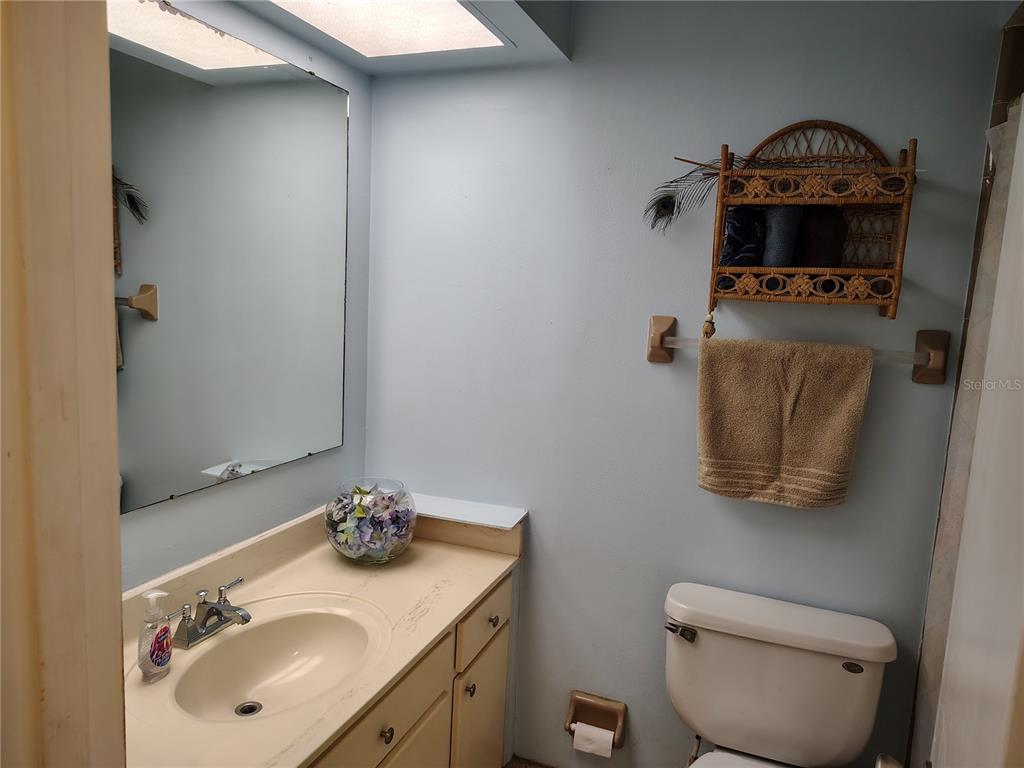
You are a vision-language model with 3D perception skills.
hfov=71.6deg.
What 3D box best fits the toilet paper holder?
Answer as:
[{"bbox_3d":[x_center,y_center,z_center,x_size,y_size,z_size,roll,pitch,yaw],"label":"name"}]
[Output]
[{"bbox_3d":[0.241,1.008,2.089,0.168,0.150,0.078,5,8,21],"label":"toilet paper holder"}]

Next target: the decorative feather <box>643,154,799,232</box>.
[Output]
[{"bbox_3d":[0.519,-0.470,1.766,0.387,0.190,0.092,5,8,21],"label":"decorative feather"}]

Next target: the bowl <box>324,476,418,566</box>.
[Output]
[{"bbox_3d":[-0.387,0.379,1.952,0.245,0.198,0.245,3,8,0],"label":"bowl"}]

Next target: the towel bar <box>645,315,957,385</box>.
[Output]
[{"bbox_3d":[0.695,-0.087,1.781,0.716,0.124,0.089,5,8,21],"label":"towel bar"}]

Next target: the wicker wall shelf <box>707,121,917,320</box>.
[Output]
[{"bbox_3d":[0.703,-0.399,1.690,0.411,0.470,0.174,5,8,21],"label":"wicker wall shelf"}]

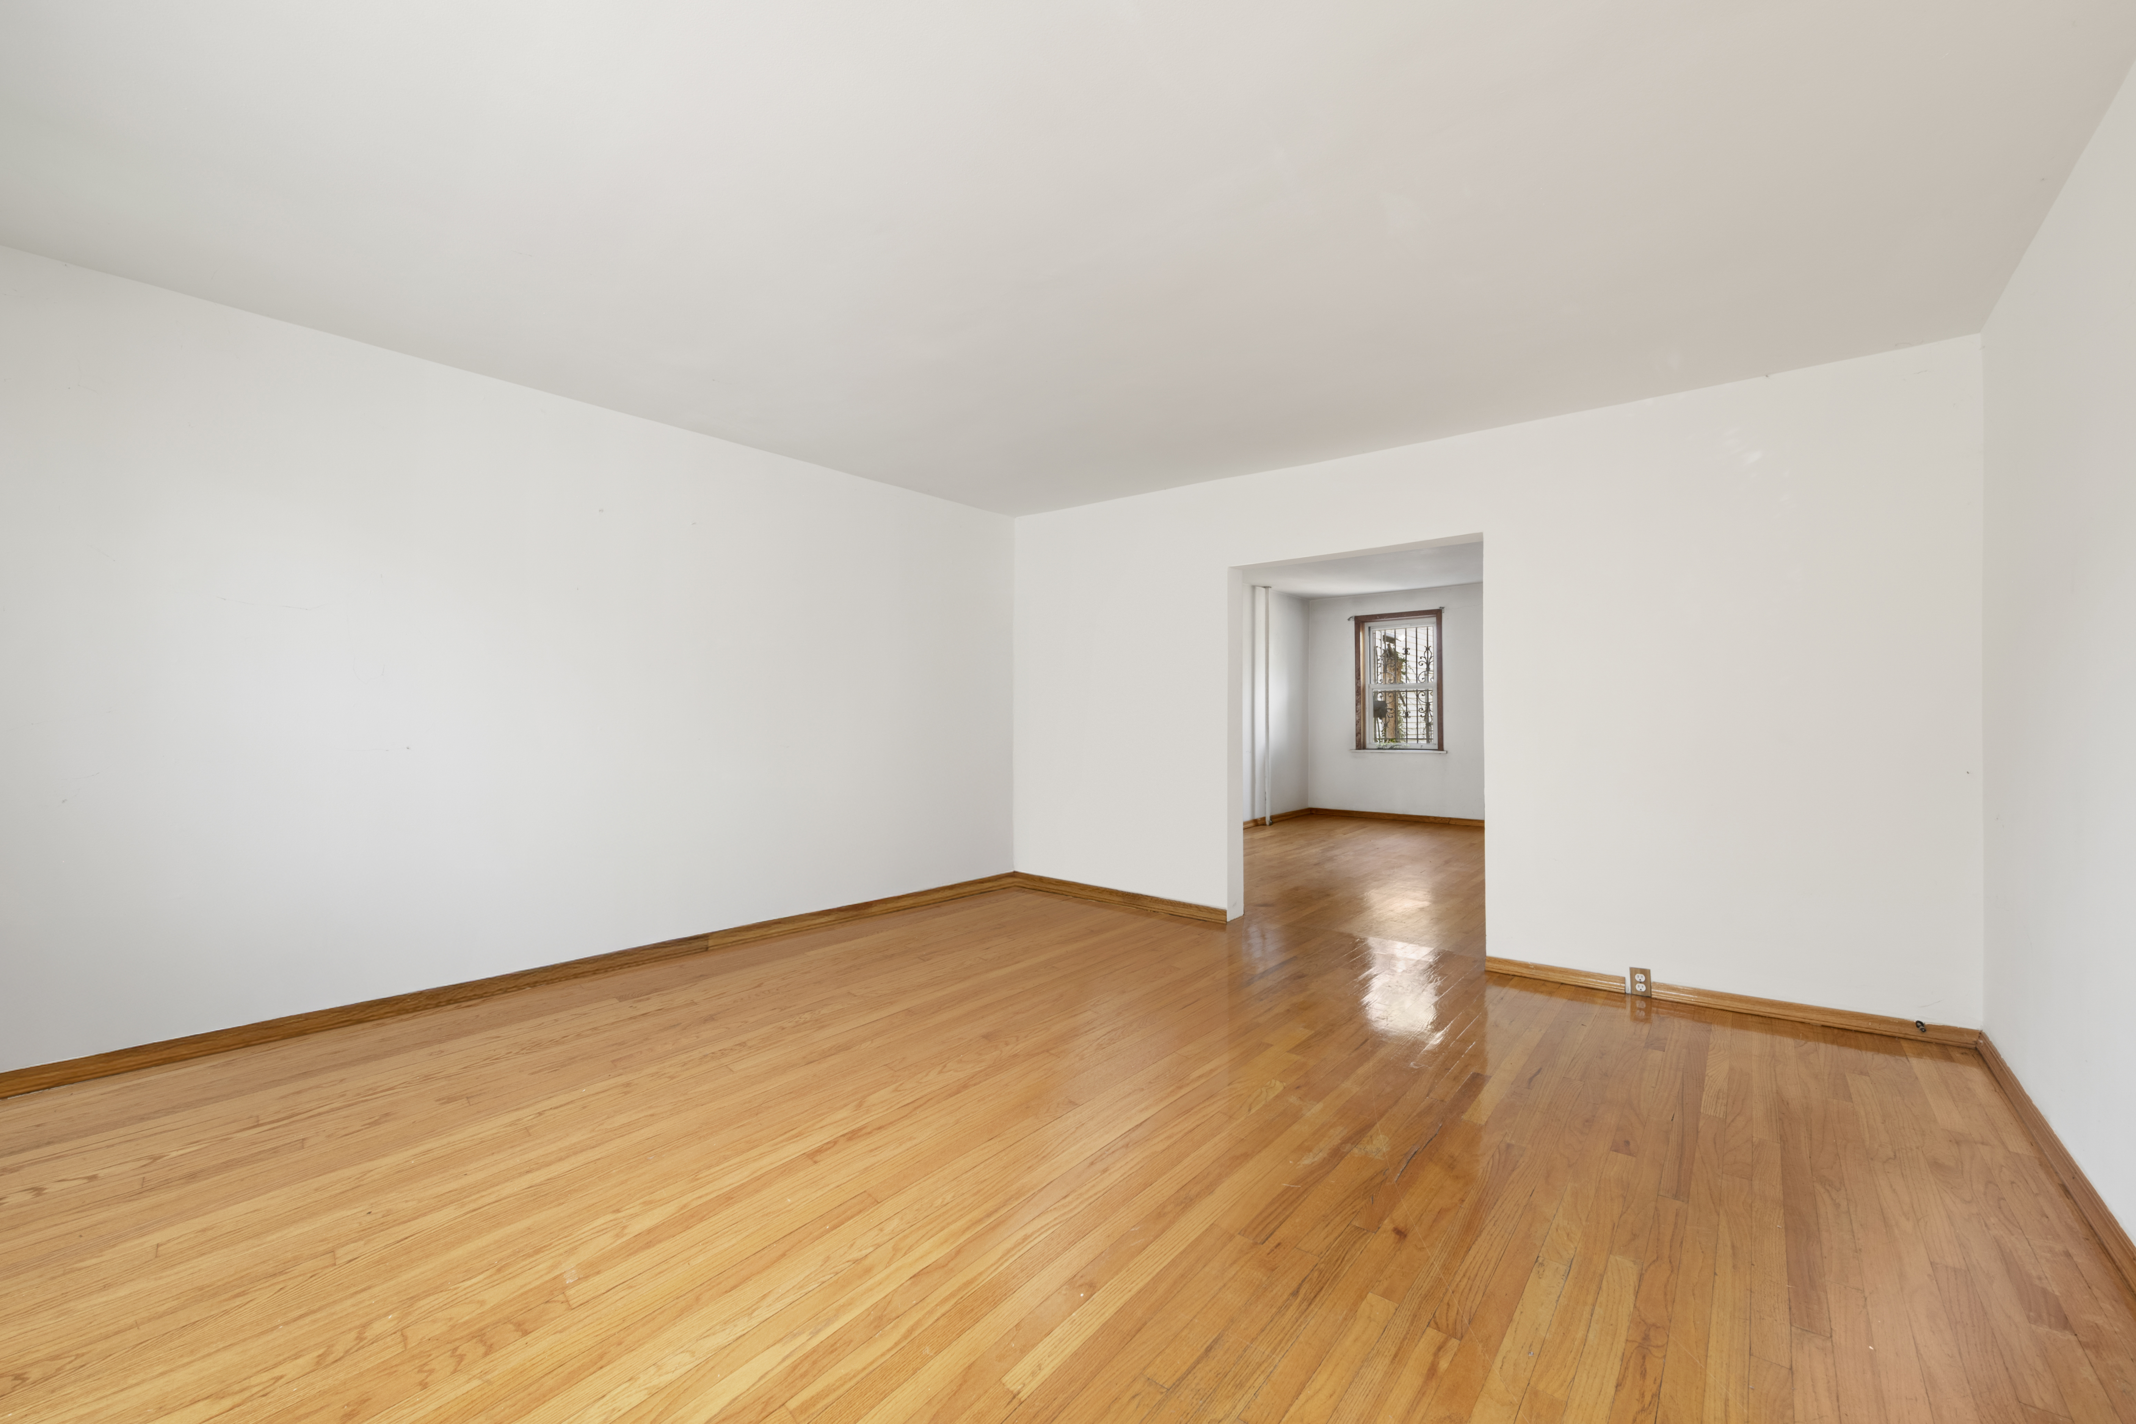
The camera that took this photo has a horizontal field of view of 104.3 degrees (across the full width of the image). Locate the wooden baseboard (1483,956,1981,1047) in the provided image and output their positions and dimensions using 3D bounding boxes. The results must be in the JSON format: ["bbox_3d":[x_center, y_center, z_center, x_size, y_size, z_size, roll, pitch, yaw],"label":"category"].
[{"bbox_3d":[2.509,1.135,3.303,1.543,0.064,0.018,-1,-1,38],"label":"wooden baseboard"}]

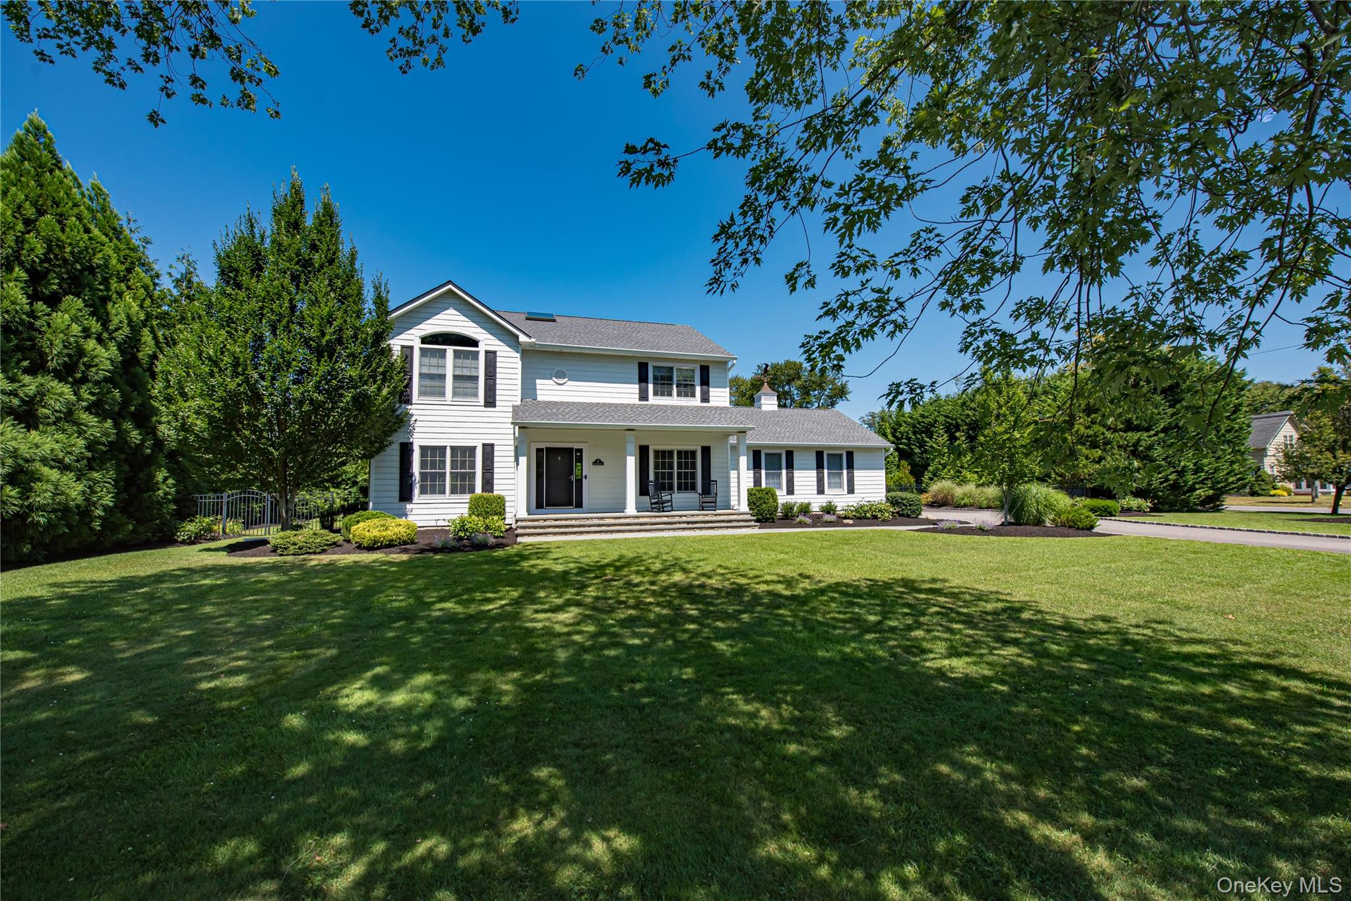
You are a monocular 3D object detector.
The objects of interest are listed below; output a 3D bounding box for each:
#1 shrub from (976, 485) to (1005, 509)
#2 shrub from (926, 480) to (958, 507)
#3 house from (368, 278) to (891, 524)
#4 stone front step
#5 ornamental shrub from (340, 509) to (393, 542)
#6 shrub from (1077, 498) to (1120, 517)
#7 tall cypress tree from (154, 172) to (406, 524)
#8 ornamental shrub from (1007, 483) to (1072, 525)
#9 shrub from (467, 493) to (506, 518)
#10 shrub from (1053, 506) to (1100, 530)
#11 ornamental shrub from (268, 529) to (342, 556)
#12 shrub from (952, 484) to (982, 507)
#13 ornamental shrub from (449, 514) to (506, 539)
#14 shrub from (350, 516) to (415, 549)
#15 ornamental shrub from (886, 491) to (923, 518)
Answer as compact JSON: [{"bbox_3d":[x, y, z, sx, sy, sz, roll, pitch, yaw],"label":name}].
[{"bbox_3d":[15.594,2.258,26.000,1.300,1.150,1.250,-2,-4,31],"label":"shrub"},{"bbox_3d":[14.081,2.243,27.700,1.500,1.400,1.400,-2,-4,27],"label":"shrub"},{"bbox_3d":[-1.202,-1.598,23.151,20.000,8.750,12.000,1,-3,-17],"label":"house"},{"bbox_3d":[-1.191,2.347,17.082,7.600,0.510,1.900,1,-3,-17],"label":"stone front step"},{"bbox_3d":[-8.565,2.071,14.700,1.450,0.720,1.400,1,-3,-17],"label":"ornamental shrub"},{"bbox_3d":[16.538,2.197,20.500,1.300,0.680,1.200,-3,-4,39],"label":"shrub"},{"bbox_3d":[-10.089,-2.381,13.700,5.150,9.500,5.000,2,-4,-37],"label":"tall cypress tree"},{"bbox_3d":[11.836,1.724,17.050,1.700,1.300,1.600,-3,-4,35],"label":"ornamental shrub"},{"bbox_3d":[-5.657,1.871,15.800,1.070,1.120,1.050,1,-3,-17],"label":"shrub"},{"bbox_3d":[12.734,2.122,16.700,1.220,0.670,1.200,1,-3,-17],"label":"shrub"},{"bbox_3d":[-8.275,2.009,11.750,1.350,0.500,1.250,2,-4,-35],"label":"ornamental shrub"},{"bbox_3d":[15.527,2.387,28.000,1.300,1.200,1.300,1,-3,-17],"label":"shrub"},{"bbox_3d":[-5.477,2.066,14.500,1.400,0.620,0.950,1,-3,-17],"label":"ornamental shrub"},{"bbox_3d":[-7.569,2.092,13.600,1.520,0.690,1.450,1,-3,-17],"label":"shrub"},{"bbox_3d":[8.851,2.047,20.300,1.300,0.980,1.200,-2,-4,23],"label":"ornamental shrub"}]

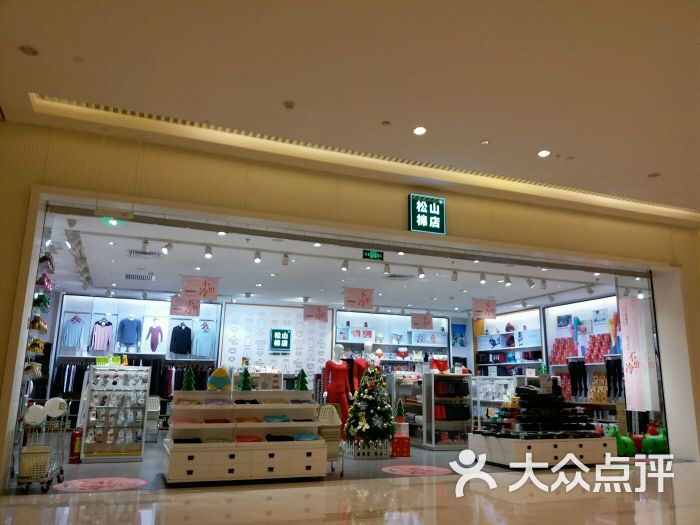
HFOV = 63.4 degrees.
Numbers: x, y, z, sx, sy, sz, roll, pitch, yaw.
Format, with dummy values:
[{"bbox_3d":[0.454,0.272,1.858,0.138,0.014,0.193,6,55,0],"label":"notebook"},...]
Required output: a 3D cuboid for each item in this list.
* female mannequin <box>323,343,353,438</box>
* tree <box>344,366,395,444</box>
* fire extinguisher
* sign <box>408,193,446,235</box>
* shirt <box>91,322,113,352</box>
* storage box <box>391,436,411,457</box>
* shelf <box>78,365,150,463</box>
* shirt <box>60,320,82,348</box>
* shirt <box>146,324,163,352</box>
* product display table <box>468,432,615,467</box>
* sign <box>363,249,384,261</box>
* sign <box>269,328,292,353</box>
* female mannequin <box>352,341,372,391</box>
[{"bbox_3d":[-0.205,2.466,10.560,0.460,1.857,0.315,6,-13,-21],"label":"female mannequin"},{"bbox_3d":[0.370,2.718,10.398,1.000,1.500,1.000,1,-12,0],"label":"tree"},{"bbox_3d":[-4.183,2.813,8.696,0.170,0.530,0.160,11,-16,-38],"label":"fire extinguisher"},{"bbox_3d":[1.183,-0.721,8.686,0.590,0.580,0.110,6,-13,-21],"label":"sign"},{"bbox_3d":[-5.710,1.711,13.014,0.464,0.705,0.145,6,-13,-21],"label":"shirt"},{"bbox_3d":[0.863,3.341,10.300,0.340,0.335,0.330,5,-13,-18],"label":"storage box"},{"bbox_3d":[-3.459,2.242,8.408,0.806,1.307,0.545,6,-13,-21],"label":"shelf"},{"bbox_3d":[-6.665,1.675,13.550,0.470,0.680,0.130,6,-13,-21],"label":"shirt"},{"bbox_3d":[-4.640,1.801,13.424,0.370,0.657,0.145,6,-13,-21],"label":"shirt"},{"bbox_3d":[2.979,2.903,8.831,1.912,0.417,1.113,6,-13,-21],"label":"product display table"},{"bbox_3d":[0.366,-0.111,8.744,0.360,0.145,0.040,6,-13,-21],"label":"sign"},{"bbox_3d":[-1.835,2.087,15.127,0.520,0.520,0.090,6,-13,-21],"label":"sign"},{"bbox_3d":[0.323,2.438,10.512,0.460,1.863,0.315,6,-13,-21],"label":"female mannequin"}]

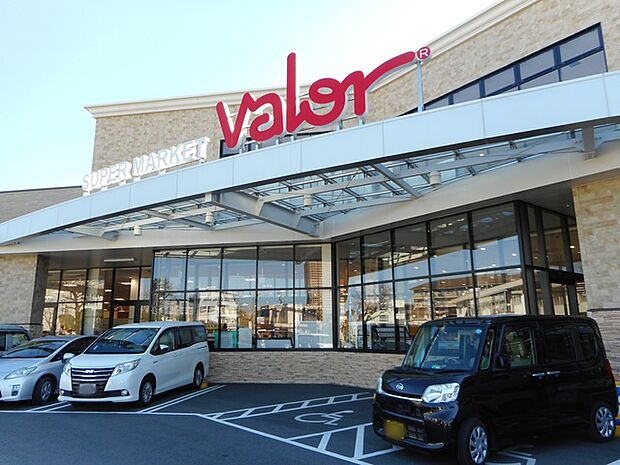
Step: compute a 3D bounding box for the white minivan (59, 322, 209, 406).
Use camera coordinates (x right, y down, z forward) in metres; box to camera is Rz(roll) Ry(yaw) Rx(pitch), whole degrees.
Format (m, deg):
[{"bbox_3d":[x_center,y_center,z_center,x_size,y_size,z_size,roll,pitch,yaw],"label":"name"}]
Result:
[{"bbox_3d":[-4.155,3.210,11.490,1.740,1.825,4.690,-2,-12,9],"label":"white minivan"}]

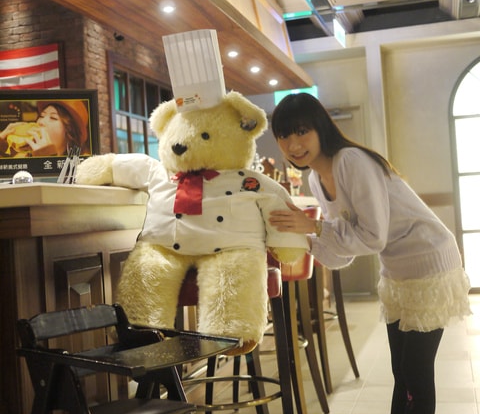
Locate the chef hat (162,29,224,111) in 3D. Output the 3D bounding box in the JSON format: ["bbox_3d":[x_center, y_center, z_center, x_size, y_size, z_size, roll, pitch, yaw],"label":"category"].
[{"bbox_3d":[-0.154,-0.480,2.620,0.200,0.285,0.180,-10,0,25],"label":"chef hat"}]

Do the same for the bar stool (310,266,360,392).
[{"bbox_3d":[0.355,0.509,4.203,0.540,1.000,0.460,-4,-1,24],"label":"bar stool"}]

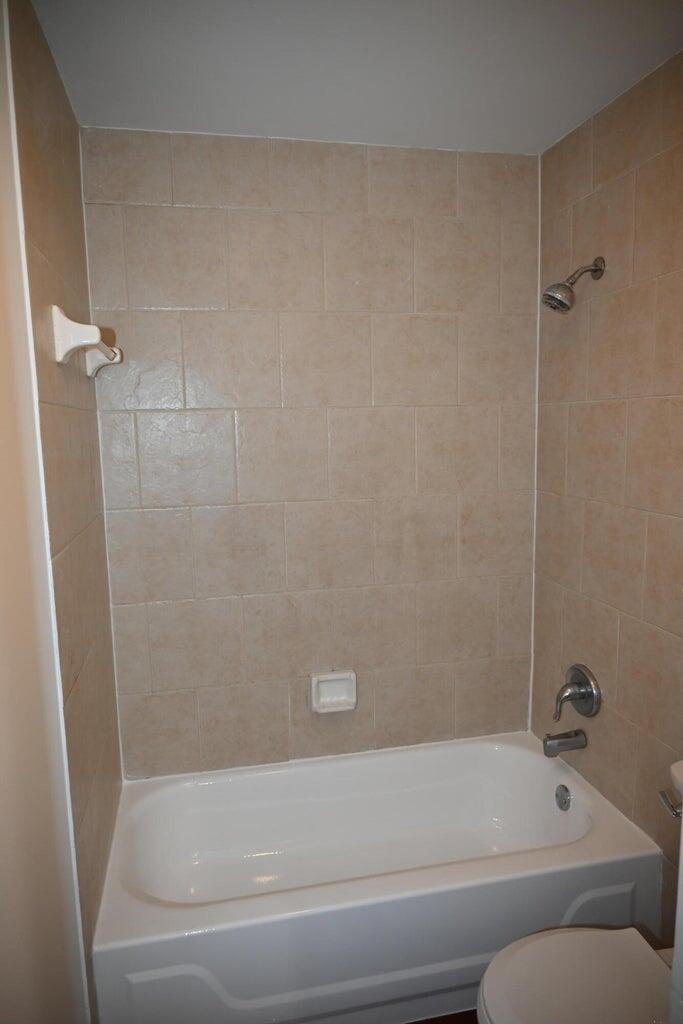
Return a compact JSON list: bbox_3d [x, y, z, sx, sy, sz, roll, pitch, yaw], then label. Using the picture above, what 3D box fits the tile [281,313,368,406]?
[{"bbox_3d":[-0.049,-0.503,2.261,0.306,0.306,0.010,-3,8,-12],"label":"tile"}]

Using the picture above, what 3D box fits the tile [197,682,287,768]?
[{"bbox_3d":[-0.335,0.736,2.362,0.306,0.296,0.010,-3,8,-12],"label":"tile"}]

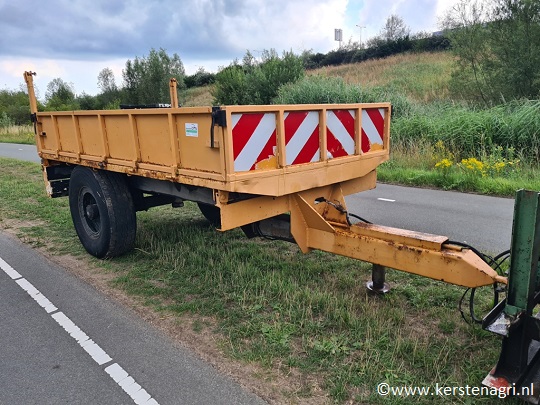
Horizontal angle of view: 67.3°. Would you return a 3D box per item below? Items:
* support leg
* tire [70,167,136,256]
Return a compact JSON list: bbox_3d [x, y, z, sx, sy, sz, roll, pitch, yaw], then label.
[{"bbox_3d":[0.858,0.573,3.200,0.190,0.265,0.190,11,17,43],"label":"support leg"},{"bbox_3d":[-1.883,0.091,4.548,1.065,1.065,0.350,11,17,43],"label":"tire"}]

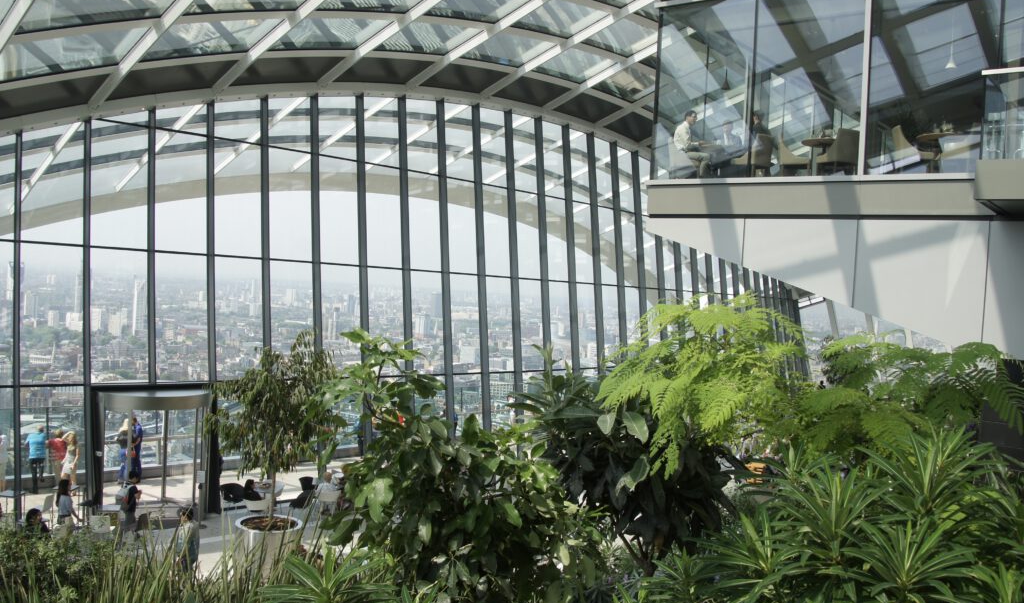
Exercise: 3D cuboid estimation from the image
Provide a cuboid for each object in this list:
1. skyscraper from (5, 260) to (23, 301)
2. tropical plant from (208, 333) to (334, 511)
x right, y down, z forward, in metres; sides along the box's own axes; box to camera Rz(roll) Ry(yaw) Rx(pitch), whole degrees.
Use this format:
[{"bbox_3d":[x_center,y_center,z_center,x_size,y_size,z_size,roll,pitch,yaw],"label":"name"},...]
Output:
[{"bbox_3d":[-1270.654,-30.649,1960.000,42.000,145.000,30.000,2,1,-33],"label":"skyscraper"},{"bbox_3d":[-4.313,2.194,13.774,2.350,3.350,2.200,3,1,-18],"label":"tropical plant"}]

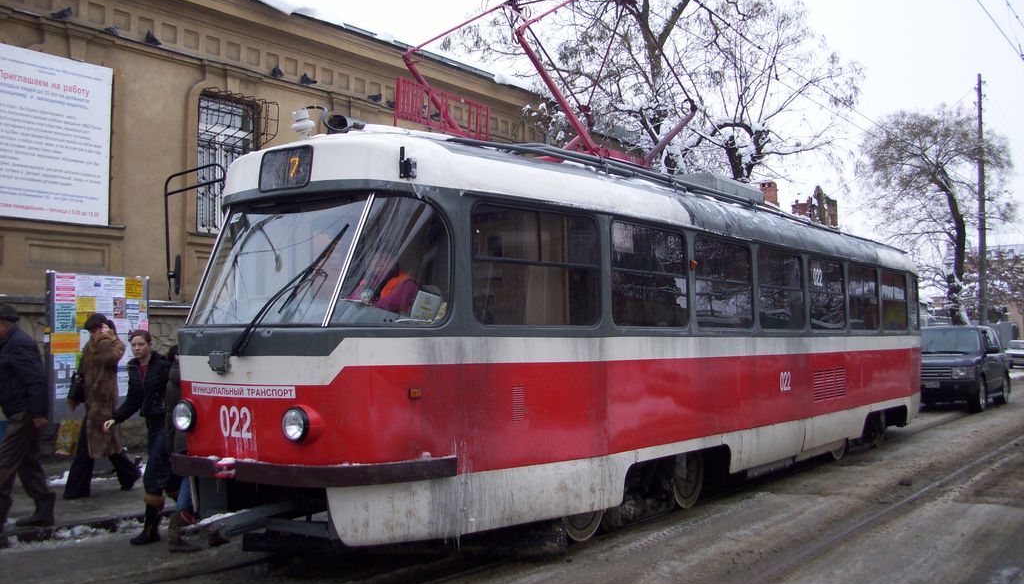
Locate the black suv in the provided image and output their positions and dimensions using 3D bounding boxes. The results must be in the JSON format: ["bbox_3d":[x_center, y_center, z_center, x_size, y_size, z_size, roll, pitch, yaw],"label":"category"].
[{"bbox_3d":[10.162,1.719,23.310,1.970,1.860,4.920,-1,-3,36],"label":"black suv"}]

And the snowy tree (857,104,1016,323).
[{"bbox_3d":[16.961,-2.045,39.997,6.172,10.814,6.172,-1,-3,36],"label":"snowy tree"}]

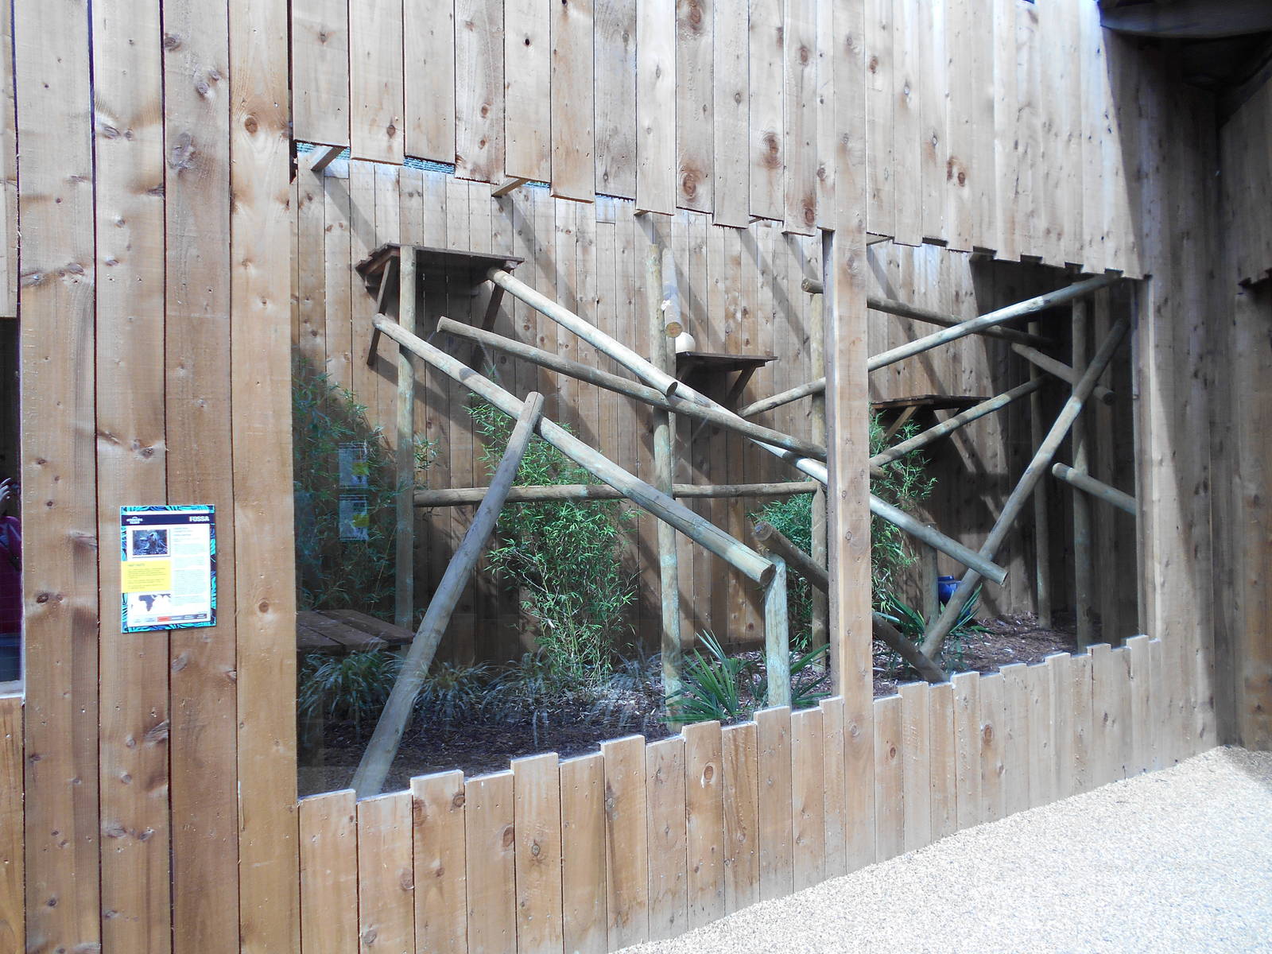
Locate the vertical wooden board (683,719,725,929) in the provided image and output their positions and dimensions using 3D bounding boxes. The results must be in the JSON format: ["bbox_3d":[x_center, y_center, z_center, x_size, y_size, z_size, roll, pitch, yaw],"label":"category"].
[{"bbox_3d":[0.222,1.147,3.155,0.154,0.662,0.023,-1,0,-32],"label":"vertical wooden board"}]

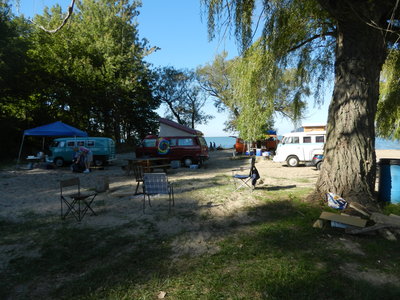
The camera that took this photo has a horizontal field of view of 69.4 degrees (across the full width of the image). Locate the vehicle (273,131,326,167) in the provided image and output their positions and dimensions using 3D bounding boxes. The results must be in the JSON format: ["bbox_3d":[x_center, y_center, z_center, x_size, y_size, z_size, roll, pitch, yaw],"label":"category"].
[{"bbox_3d":[6.612,-0.063,17.455,4.280,2.000,1.750,0,3,0],"label":"vehicle"}]

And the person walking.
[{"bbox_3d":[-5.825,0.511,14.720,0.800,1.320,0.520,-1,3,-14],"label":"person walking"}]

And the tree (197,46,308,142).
[{"bbox_3d":[5.158,-4.768,28.762,10.300,10.500,8.500,0,3,0],"label":"tree"}]

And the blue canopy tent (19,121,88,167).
[{"bbox_3d":[-8.361,-0.259,17.137,3.100,2.800,3.100,-1,3,-9],"label":"blue canopy tent"}]

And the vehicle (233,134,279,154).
[{"bbox_3d":[5.892,-0.539,29.756,4.500,1.950,1.750,-1,3,-10],"label":"vehicle"}]

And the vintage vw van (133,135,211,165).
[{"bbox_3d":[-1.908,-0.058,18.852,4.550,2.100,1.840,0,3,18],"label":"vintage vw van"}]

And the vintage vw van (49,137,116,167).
[{"bbox_3d":[-7.928,0.110,19.856,4.280,1.930,1.750,-1,3,-15],"label":"vintage vw van"}]

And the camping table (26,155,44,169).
[{"bbox_3d":[-9.453,0.816,16.584,0.950,0.700,0.620,-1,3,-12],"label":"camping table"}]

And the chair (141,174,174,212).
[{"bbox_3d":[-0.873,0.891,6.231,0.580,0.830,0.630,0,3,3],"label":"chair"}]

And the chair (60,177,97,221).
[{"bbox_3d":[-2.403,0.934,5.762,0.550,0.810,0.520,1,3,22],"label":"chair"}]

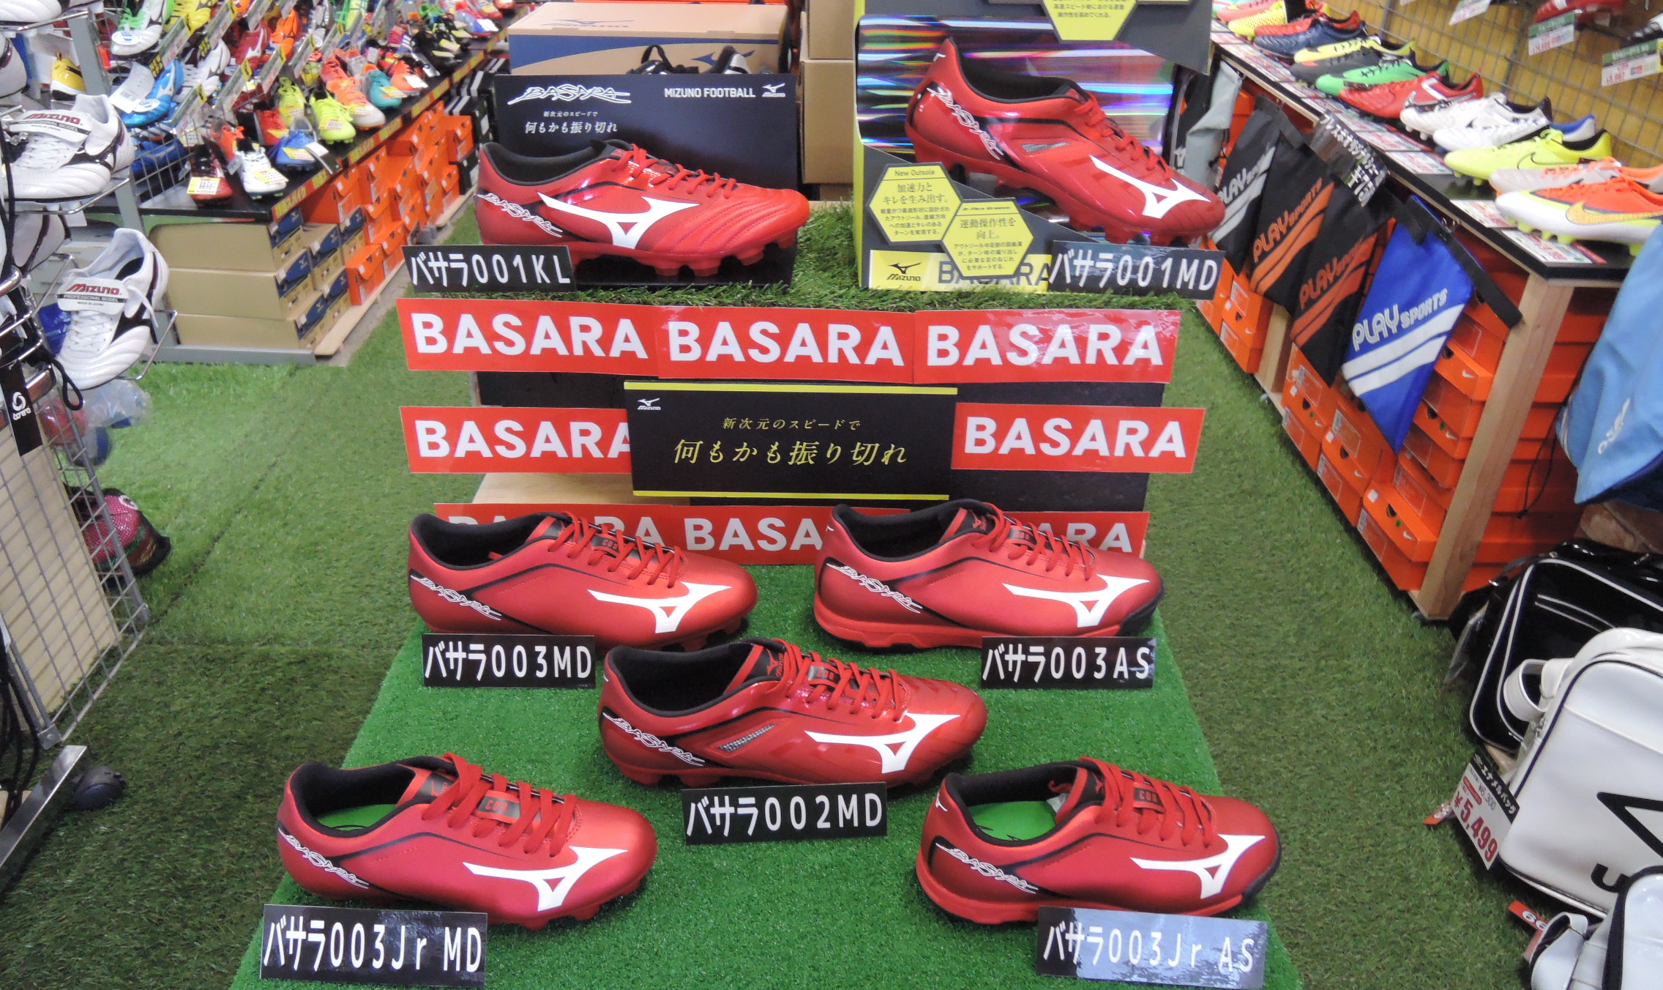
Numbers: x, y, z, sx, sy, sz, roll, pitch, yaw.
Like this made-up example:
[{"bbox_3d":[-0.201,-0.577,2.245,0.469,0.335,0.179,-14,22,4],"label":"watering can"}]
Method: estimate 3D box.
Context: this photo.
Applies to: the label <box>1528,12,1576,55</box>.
[{"bbox_3d":[1.344,-0.859,2.150,0.004,0.053,0.088,0,1,-24],"label":"label"}]

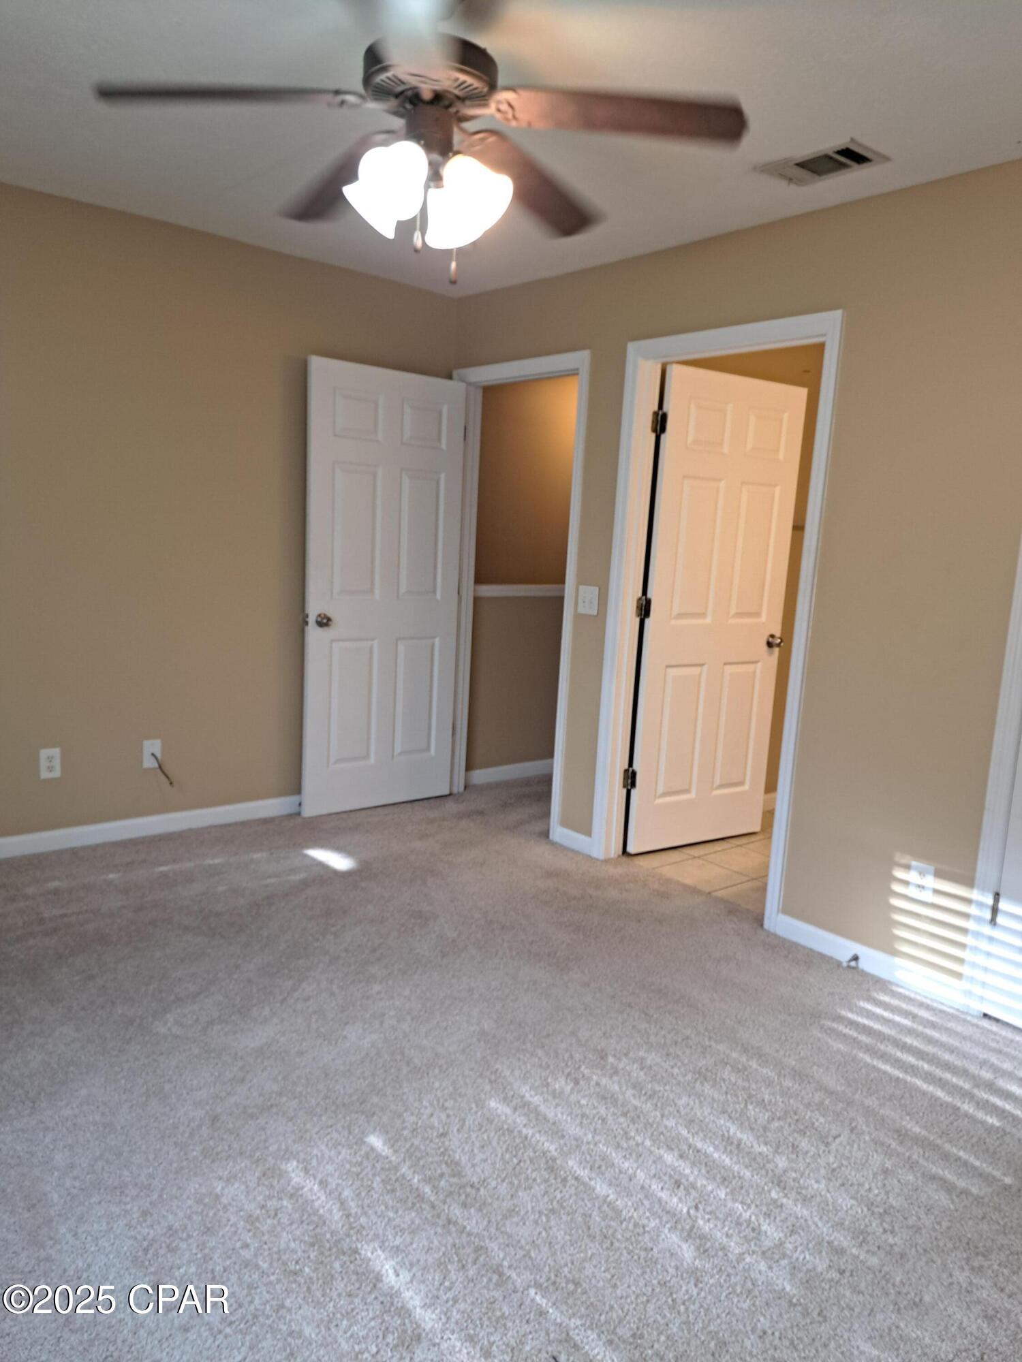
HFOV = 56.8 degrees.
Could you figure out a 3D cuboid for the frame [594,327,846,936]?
[{"bbox_3d":[0.747,-0.221,3.554,0.130,2.099,0.932,-5,12,-40],"label":"frame"}]

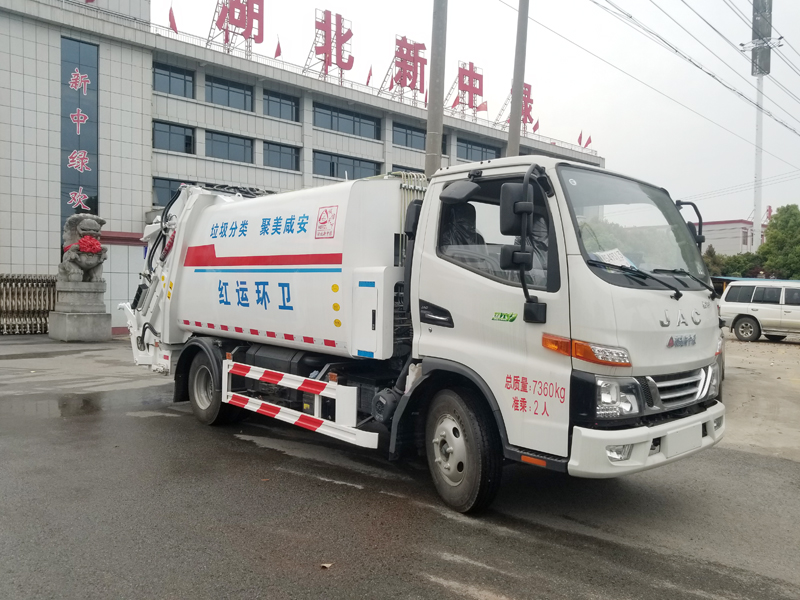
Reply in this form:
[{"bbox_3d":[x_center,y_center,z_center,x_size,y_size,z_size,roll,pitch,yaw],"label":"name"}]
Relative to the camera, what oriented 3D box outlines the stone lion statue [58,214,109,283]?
[{"bbox_3d":[-9.481,-1.543,18.000,1.350,2.050,1.150,0,0,40],"label":"stone lion statue"}]

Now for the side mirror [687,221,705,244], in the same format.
[{"bbox_3d":[2.311,-0.460,4.717,0.080,0.270,0.170,2,2,21],"label":"side mirror"}]

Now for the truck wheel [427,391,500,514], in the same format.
[{"bbox_3d":[0.390,0.966,3.896,0.210,0.775,0.775,1,2,-22],"label":"truck wheel"}]

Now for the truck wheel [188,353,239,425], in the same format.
[{"bbox_3d":[-1.960,0.900,6.221,0.210,0.775,0.775,0,2,-44],"label":"truck wheel"}]

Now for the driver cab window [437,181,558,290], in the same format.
[{"bbox_3d":[0.552,-0.391,3.507,0.100,0.650,0.850,0,2,-44],"label":"driver cab window"}]

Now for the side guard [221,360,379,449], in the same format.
[{"bbox_3d":[-0.888,0.798,4.920,0.110,0.400,2.227,0,2,-44],"label":"side guard"}]

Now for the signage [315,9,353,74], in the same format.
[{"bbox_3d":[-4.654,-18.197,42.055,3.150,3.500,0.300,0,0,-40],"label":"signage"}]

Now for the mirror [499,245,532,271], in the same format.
[{"bbox_3d":[0.598,-0.219,3.100,0.170,0.135,0.075,1,1,-11],"label":"mirror"}]

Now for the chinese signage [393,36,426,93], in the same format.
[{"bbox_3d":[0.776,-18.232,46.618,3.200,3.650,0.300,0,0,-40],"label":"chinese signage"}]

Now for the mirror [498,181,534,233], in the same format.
[{"bbox_3d":[0.601,-0.469,3.098,0.175,0.270,0.080,1,1,-11],"label":"mirror"}]

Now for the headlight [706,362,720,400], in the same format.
[{"bbox_3d":[2.165,0.555,4.207,0.280,0.250,0.150,0,2,-44],"label":"headlight"}]

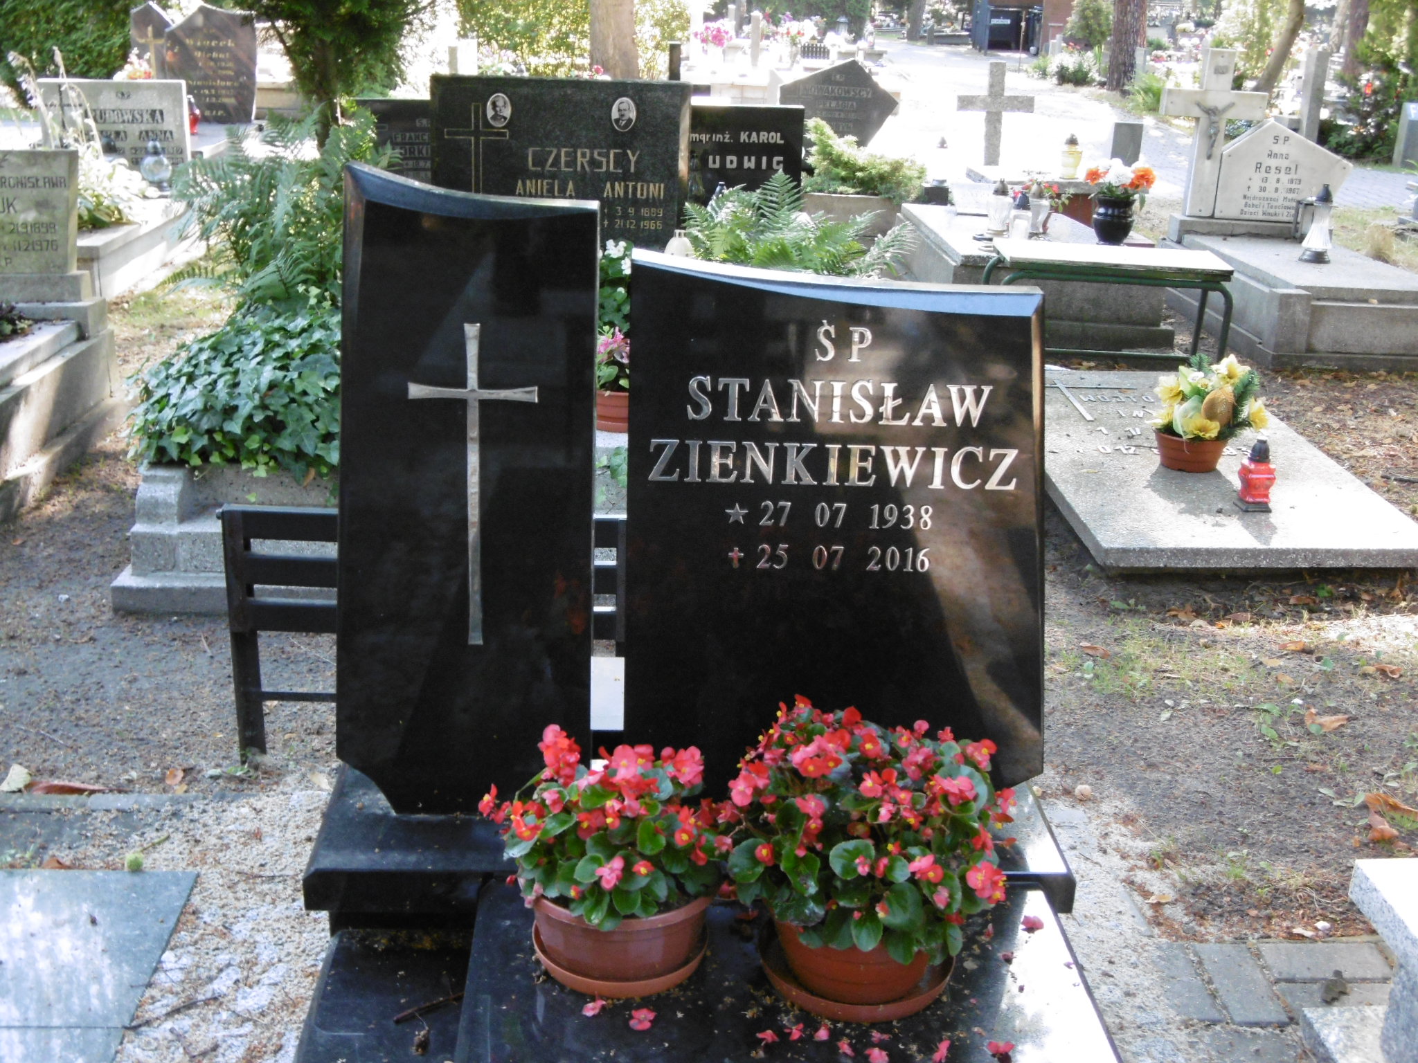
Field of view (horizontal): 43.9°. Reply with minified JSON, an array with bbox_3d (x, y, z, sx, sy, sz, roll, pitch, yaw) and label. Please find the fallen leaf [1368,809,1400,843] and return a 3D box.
[{"bbox_3d":[1.295,0.571,3.382,0.060,0.030,0.090,1,18,-3],"label":"fallen leaf"}]

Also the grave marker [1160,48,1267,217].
[{"bbox_3d":[2.311,-1.838,8.116,0.470,0.750,0.120,2,17,-3],"label":"grave marker"}]

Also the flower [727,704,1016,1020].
[{"bbox_3d":[0.187,0.364,2.054,0.320,0.331,0.300,1,18,-3],"label":"flower"}]

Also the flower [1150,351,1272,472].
[{"bbox_3d":[1.530,-0.368,5.384,0.330,0.341,0.280,1,18,-3],"label":"flower"}]

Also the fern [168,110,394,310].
[{"bbox_3d":[-1.394,-1.029,5.750,0.720,0.660,0.650,1,18,-3],"label":"fern"}]

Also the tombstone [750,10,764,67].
[{"bbox_3d":[0.542,-5.676,20.261,0.150,0.700,0.150,0,18,-2],"label":"tombstone"}]

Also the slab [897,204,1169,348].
[{"bbox_3d":[1.474,-1.269,8.523,1.020,0.390,1.920,1,18,-3],"label":"slab"}]

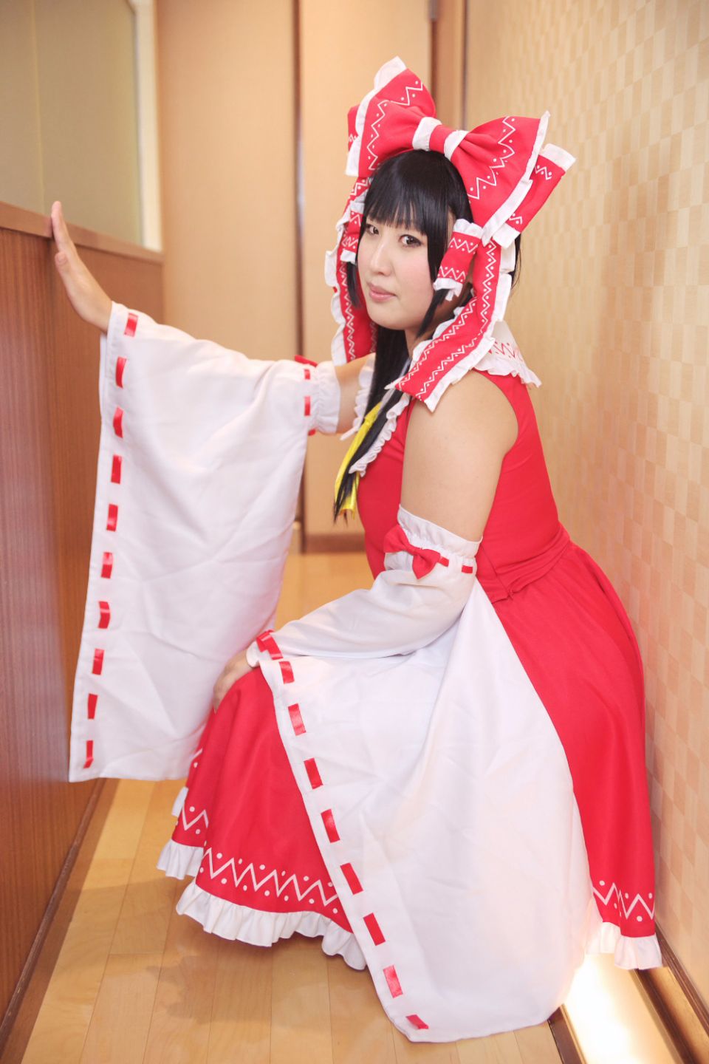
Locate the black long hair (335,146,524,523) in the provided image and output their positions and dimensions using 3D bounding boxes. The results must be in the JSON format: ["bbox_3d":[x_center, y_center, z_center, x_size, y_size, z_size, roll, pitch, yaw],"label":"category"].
[{"bbox_3d":[0.092,-0.258,1.710,0.200,0.460,0.240,12,12,28],"label":"black long hair"}]

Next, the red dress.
[{"bbox_3d":[0.067,0.141,1.730,0.600,0.700,0.470,-4,11,-21],"label":"red dress"}]

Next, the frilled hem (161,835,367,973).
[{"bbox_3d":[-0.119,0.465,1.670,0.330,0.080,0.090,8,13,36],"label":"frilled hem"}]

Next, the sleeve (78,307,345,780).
[{"bbox_3d":[-0.223,0.020,1.970,0.440,0.690,0.140,8,12,28],"label":"sleeve"}]

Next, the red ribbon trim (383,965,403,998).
[{"bbox_3d":[0.046,0.534,1.580,0.015,0.039,0.004,-13,10,11],"label":"red ribbon trim"}]

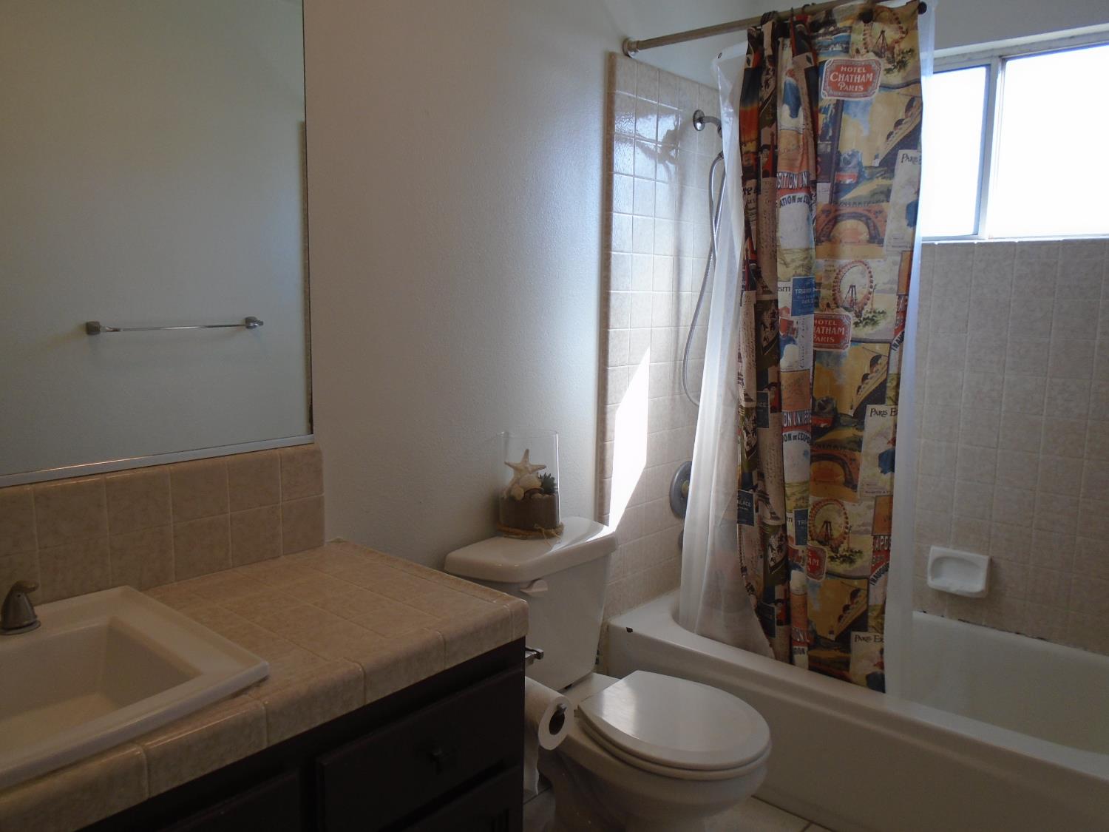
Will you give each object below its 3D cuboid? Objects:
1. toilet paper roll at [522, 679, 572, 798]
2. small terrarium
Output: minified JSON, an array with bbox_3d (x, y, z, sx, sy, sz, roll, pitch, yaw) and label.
[{"bbox_3d":[-0.035,0.586,1.556,0.105,0.165,0.098,8,10,41],"label":"toilet paper roll"},{"bbox_3d":[-0.063,0.170,2.130,0.166,0.248,0.166,1,8,0],"label":"small terrarium"}]

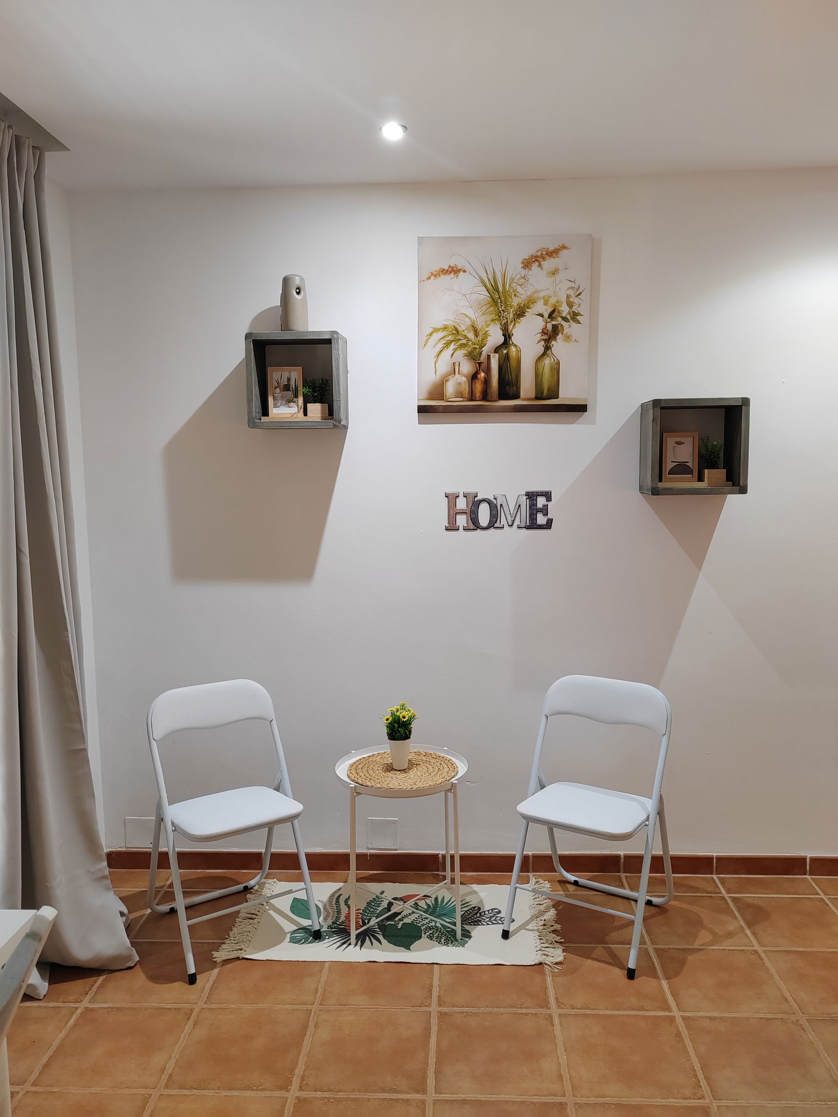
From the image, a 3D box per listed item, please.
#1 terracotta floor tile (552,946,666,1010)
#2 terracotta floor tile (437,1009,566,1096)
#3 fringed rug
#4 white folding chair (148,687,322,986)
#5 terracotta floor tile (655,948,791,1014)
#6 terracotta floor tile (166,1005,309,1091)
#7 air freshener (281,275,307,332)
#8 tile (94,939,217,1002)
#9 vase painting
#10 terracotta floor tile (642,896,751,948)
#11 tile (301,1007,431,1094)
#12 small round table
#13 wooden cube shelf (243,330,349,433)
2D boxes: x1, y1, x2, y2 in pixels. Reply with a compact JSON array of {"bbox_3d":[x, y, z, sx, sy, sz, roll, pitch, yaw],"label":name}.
[{"bbox_3d":[0.560,1.262,2.612,0.320,0.010,0.320,-1,7,3],"label":"terracotta floor tile"},{"bbox_3d":[0.206,1.304,2.294,0.326,0.011,0.326,0,6,3],"label":"terracotta floor tile"},{"bbox_3d":[-0.085,1.223,2.962,1.071,0.009,0.517,0,6,3],"label":"fringed rug"},{"bbox_3d":[-0.637,0.842,2.880,0.445,0.800,0.467,-5,8,-33],"label":"white folding chair"},{"bbox_3d":[0.896,1.260,2.598,0.326,0.011,0.326,0,6,3],"label":"terracotta floor tile"},{"bbox_3d":[-0.470,1.310,2.326,0.326,0.011,0.326,0,6,3],"label":"terracotta floor tile"},{"bbox_3d":[-0.423,-0.860,2.957,0.090,0.199,0.088,-3,7,-22],"label":"air freshener"},{"bbox_3d":[-0.790,1.275,2.680,0.320,0.010,0.320,-1,7,3],"label":"tile"},{"bbox_3d":[0.294,-0.810,3.041,0.597,0.603,0.025,0,7,3],"label":"vase painting"},{"bbox_3d":[0.912,1.222,2.933,0.326,0.011,0.326,0,6,3],"label":"terracotta floor tile"},{"bbox_3d":[-0.131,1.307,2.311,0.320,0.010,0.320,-1,7,3],"label":"tile"},{"bbox_3d":[-0.054,0.961,2.960,0.446,0.529,0.446,0,6,3],"label":"small round table"},{"bbox_3d":[-0.415,-0.607,3.012,0.316,0.316,0.194,0,6,3],"label":"wooden cube shelf"}]

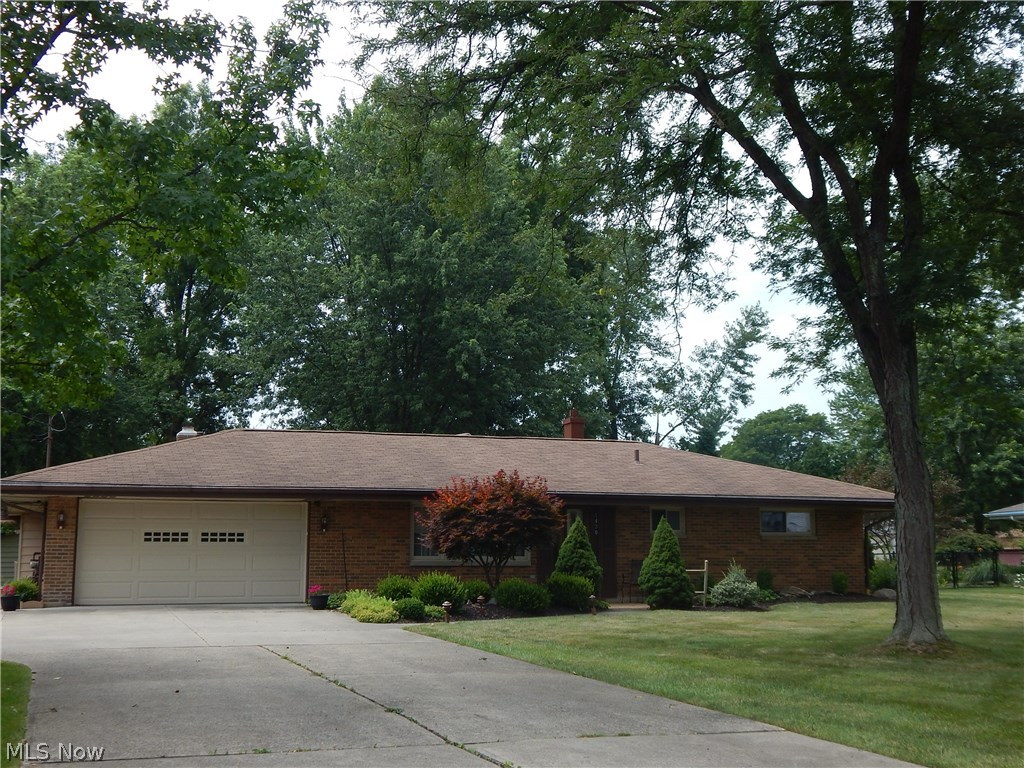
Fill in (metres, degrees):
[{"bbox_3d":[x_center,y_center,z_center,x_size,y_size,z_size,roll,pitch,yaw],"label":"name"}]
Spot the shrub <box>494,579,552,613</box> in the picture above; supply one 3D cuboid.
[{"bbox_3d":[0.221,4.221,25.595,1.147,0.646,1.050,1,-6,0],"label":"shrub"}]

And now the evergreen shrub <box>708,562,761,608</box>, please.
[{"bbox_3d":[4.858,4.340,27.707,1.154,0.980,1.050,1,-6,0],"label":"evergreen shrub"}]

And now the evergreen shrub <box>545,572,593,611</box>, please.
[{"bbox_3d":[1.176,4.260,26.238,1.052,0.734,1.000,1,-6,0],"label":"evergreen shrub"}]

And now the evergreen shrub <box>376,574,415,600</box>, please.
[{"bbox_3d":[-2.336,4.149,25.839,0.833,0.593,0.850,3,-6,-19],"label":"evergreen shrub"}]

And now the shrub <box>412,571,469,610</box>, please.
[{"bbox_3d":[-1.438,4.115,25.408,1.139,0.770,1.050,1,-6,0],"label":"shrub"}]

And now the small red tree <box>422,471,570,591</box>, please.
[{"bbox_3d":[-0.425,3.153,26.387,3.029,2.740,2.900,1,-6,0],"label":"small red tree"}]

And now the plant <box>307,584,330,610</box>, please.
[{"bbox_3d":[-3.961,4.349,26.004,0.440,0.495,0.440,3,-6,-19],"label":"plant"}]

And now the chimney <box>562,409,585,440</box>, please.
[{"bbox_3d":[1.723,1.204,35.138,0.430,1.030,0.530,3,-6,-19],"label":"chimney"}]

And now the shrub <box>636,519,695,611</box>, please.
[{"bbox_3d":[3.308,3.789,27.232,1.199,1.931,1.150,1,-6,0],"label":"shrub"}]

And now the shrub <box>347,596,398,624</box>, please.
[{"bbox_3d":[-2.598,4.142,23.519,0.980,0.456,0.900,3,-6,-19],"label":"shrub"}]

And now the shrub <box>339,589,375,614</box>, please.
[{"bbox_3d":[-3.025,4.207,24.747,0.720,0.452,0.700,3,-6,-19],"label":"shrub"}]

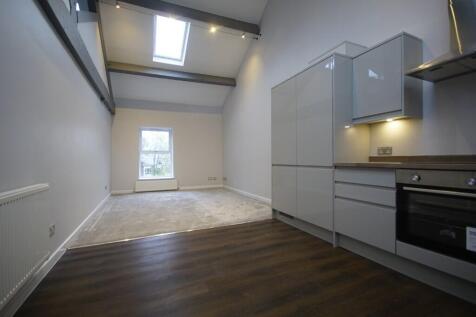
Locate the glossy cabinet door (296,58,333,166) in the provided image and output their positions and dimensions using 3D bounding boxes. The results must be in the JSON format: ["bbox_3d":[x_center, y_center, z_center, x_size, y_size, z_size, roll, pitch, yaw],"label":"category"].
[{"bbox_3d":[0.963,-0.537,2.525,0.024,1.276,0.592,0,0,-25],"label":"glossy cabinet door"}]

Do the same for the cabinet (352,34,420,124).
[{"bbox_3d":[1.614,-0.795,2.187,0.331,0.802,0.531,0,0,-25],"label":"cabinet"}]

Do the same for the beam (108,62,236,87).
[{"bbox_3d":[-1.621,-2.304,5.512,3.332,0.200,0.150,-2,0,-25],"label":"beam"}]

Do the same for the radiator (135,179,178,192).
[{"bbox_3d":[-2.480,0.839,6.098,1.152,0.305,0.100,0,0,-25],"label":"radiator"}]

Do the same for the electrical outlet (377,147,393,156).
[{"bbox_3d":[1.725,-0.084,2.329,0.012,0.088,0.150,0,0,-25],"label":"electrical outlet"}]

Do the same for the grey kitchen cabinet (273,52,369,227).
[{"bbox_3d":[1.114,-0.120,2.908,0.621,2.107,1.212,0,0,-25],"label":"grey kitchen cabinet"}]

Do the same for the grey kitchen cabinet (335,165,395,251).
[{"bbox_3d":[1.487,0.457,2.085,0.590,0.737,0.584,0,0,-25],"label":"grey kitchen cabinet"}]

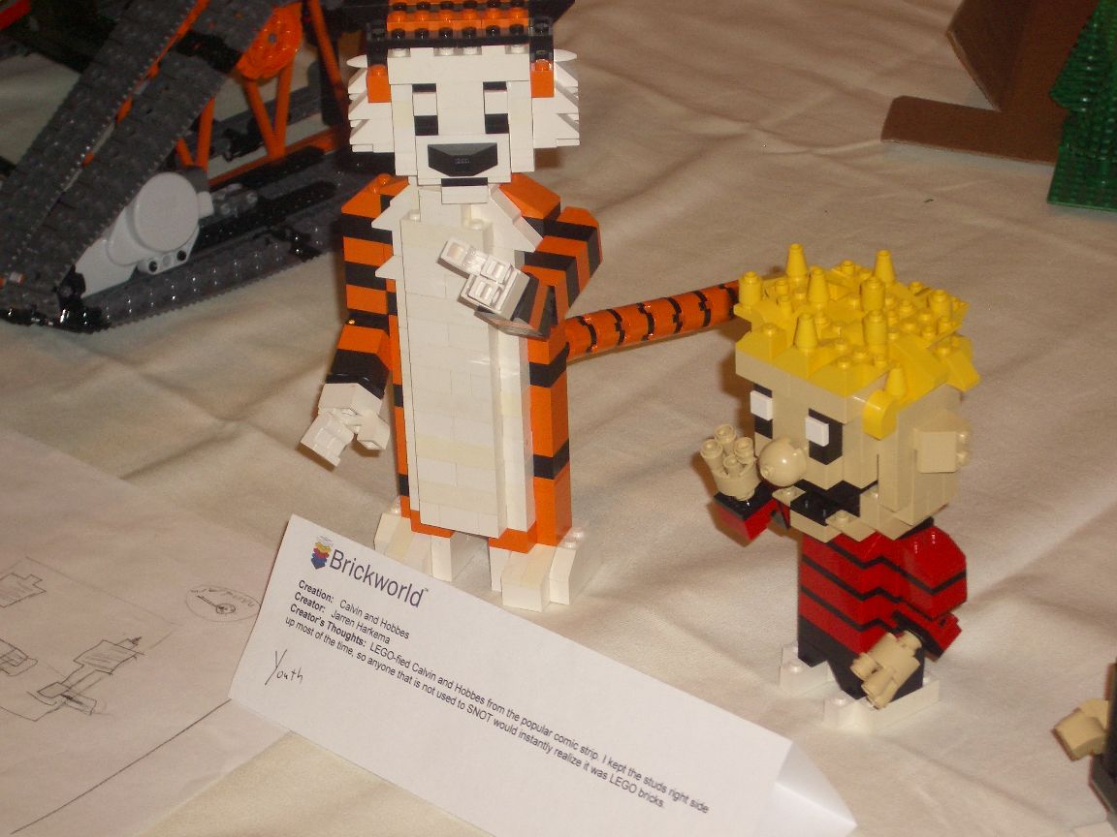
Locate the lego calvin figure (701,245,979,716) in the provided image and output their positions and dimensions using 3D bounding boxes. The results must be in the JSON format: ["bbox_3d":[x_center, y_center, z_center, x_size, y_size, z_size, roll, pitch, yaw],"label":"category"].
[{"bbox_3d":[0.098,0.028,0.976,0.077,0.165,0.099,-21,35,-34],"label":"lego calvin figure"}]

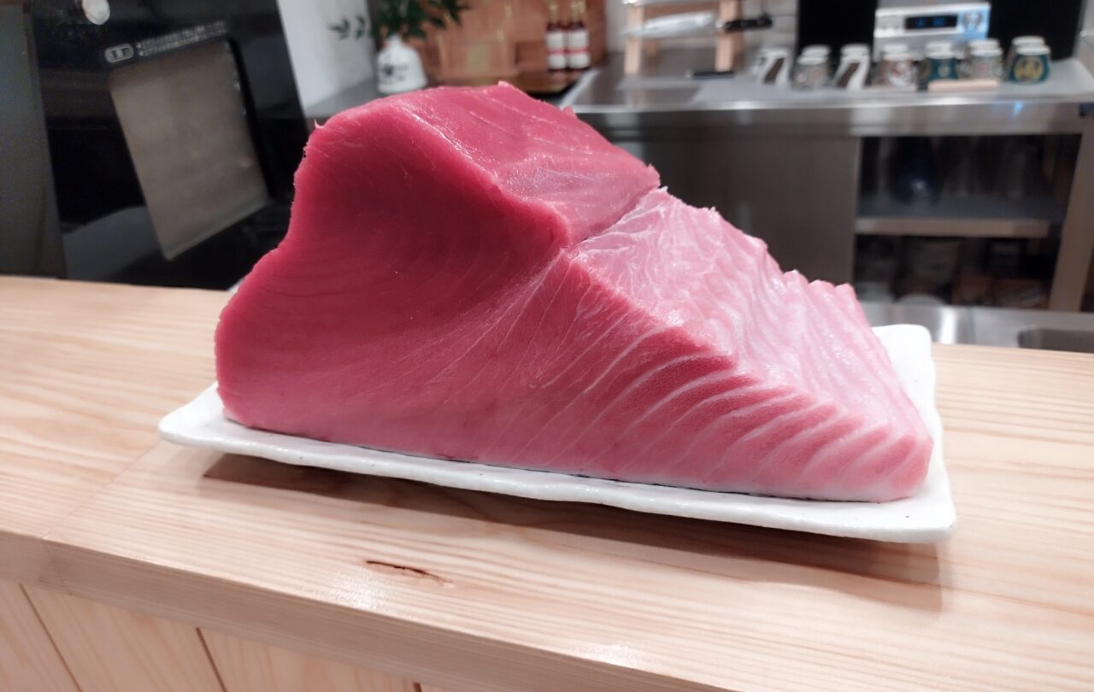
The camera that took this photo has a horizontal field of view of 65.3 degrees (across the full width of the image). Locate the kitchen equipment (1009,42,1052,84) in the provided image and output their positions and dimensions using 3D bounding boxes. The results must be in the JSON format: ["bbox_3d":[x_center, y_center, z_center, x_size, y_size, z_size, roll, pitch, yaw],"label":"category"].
[{"bbox_3d":[0.982,-0.574,1.727,0.078,0.061,0.078,5,31,21],"label":"kitchen equipment"}]

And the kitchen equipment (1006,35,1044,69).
[{"bbox_3d":[1.012,-0.618,1.800,0.078,0.061,0.078,5,31,21],"label":"kitchen equipment"}]

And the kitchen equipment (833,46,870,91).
[{"bbox_3d":[0.657,-0.595,1.841,0.078,0.061,0.078,5,31,21],"label":"kitchen equipment"}]

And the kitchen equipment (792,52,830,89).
[{"bbox_3d":[0.579,-0.601,1.870,0.078,0.061,0.078,5,31,21],"label":"kitchen equipment"}]

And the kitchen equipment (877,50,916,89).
[{"bbox_3d":[0.744,-0.588,1.808,0.078,0.061,0.078,5,31,21],"label":"kitchen equipment"}]

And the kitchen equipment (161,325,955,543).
[{"bbox_3d":[0.004,0.033,0.525,0.435,0.032,0.185,5,31,21],"label":"kitchen equipment"}]

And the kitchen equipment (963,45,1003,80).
[{"bbox_3d":[0.898,-0.575,1.750,0.078,0.061,0.078,5,31,21],"label":"kitchen equipment"}]

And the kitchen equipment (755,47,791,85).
[{"bbox_3d":[0.517,-0.638,1.949,0.078,0.061,0.078,5,31,21],"label":"kitchen equipment"}]

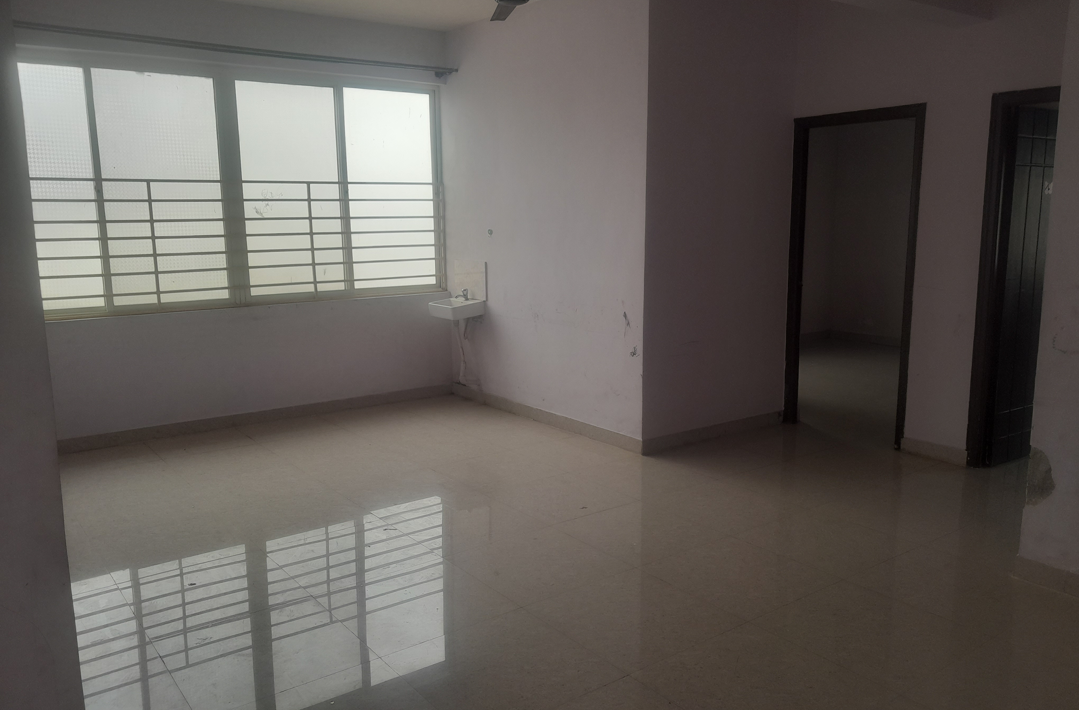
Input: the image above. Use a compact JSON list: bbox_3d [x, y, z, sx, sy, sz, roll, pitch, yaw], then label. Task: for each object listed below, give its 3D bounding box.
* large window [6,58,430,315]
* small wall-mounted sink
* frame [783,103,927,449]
[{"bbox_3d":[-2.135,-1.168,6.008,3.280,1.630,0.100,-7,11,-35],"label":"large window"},{"bbox_3d":[-0.669,-0.369,6.687,0.300,0.130,0.420,-7,11,-35],"label":"small wall-mounted sink"},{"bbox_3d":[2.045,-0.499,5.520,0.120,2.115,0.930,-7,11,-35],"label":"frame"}]

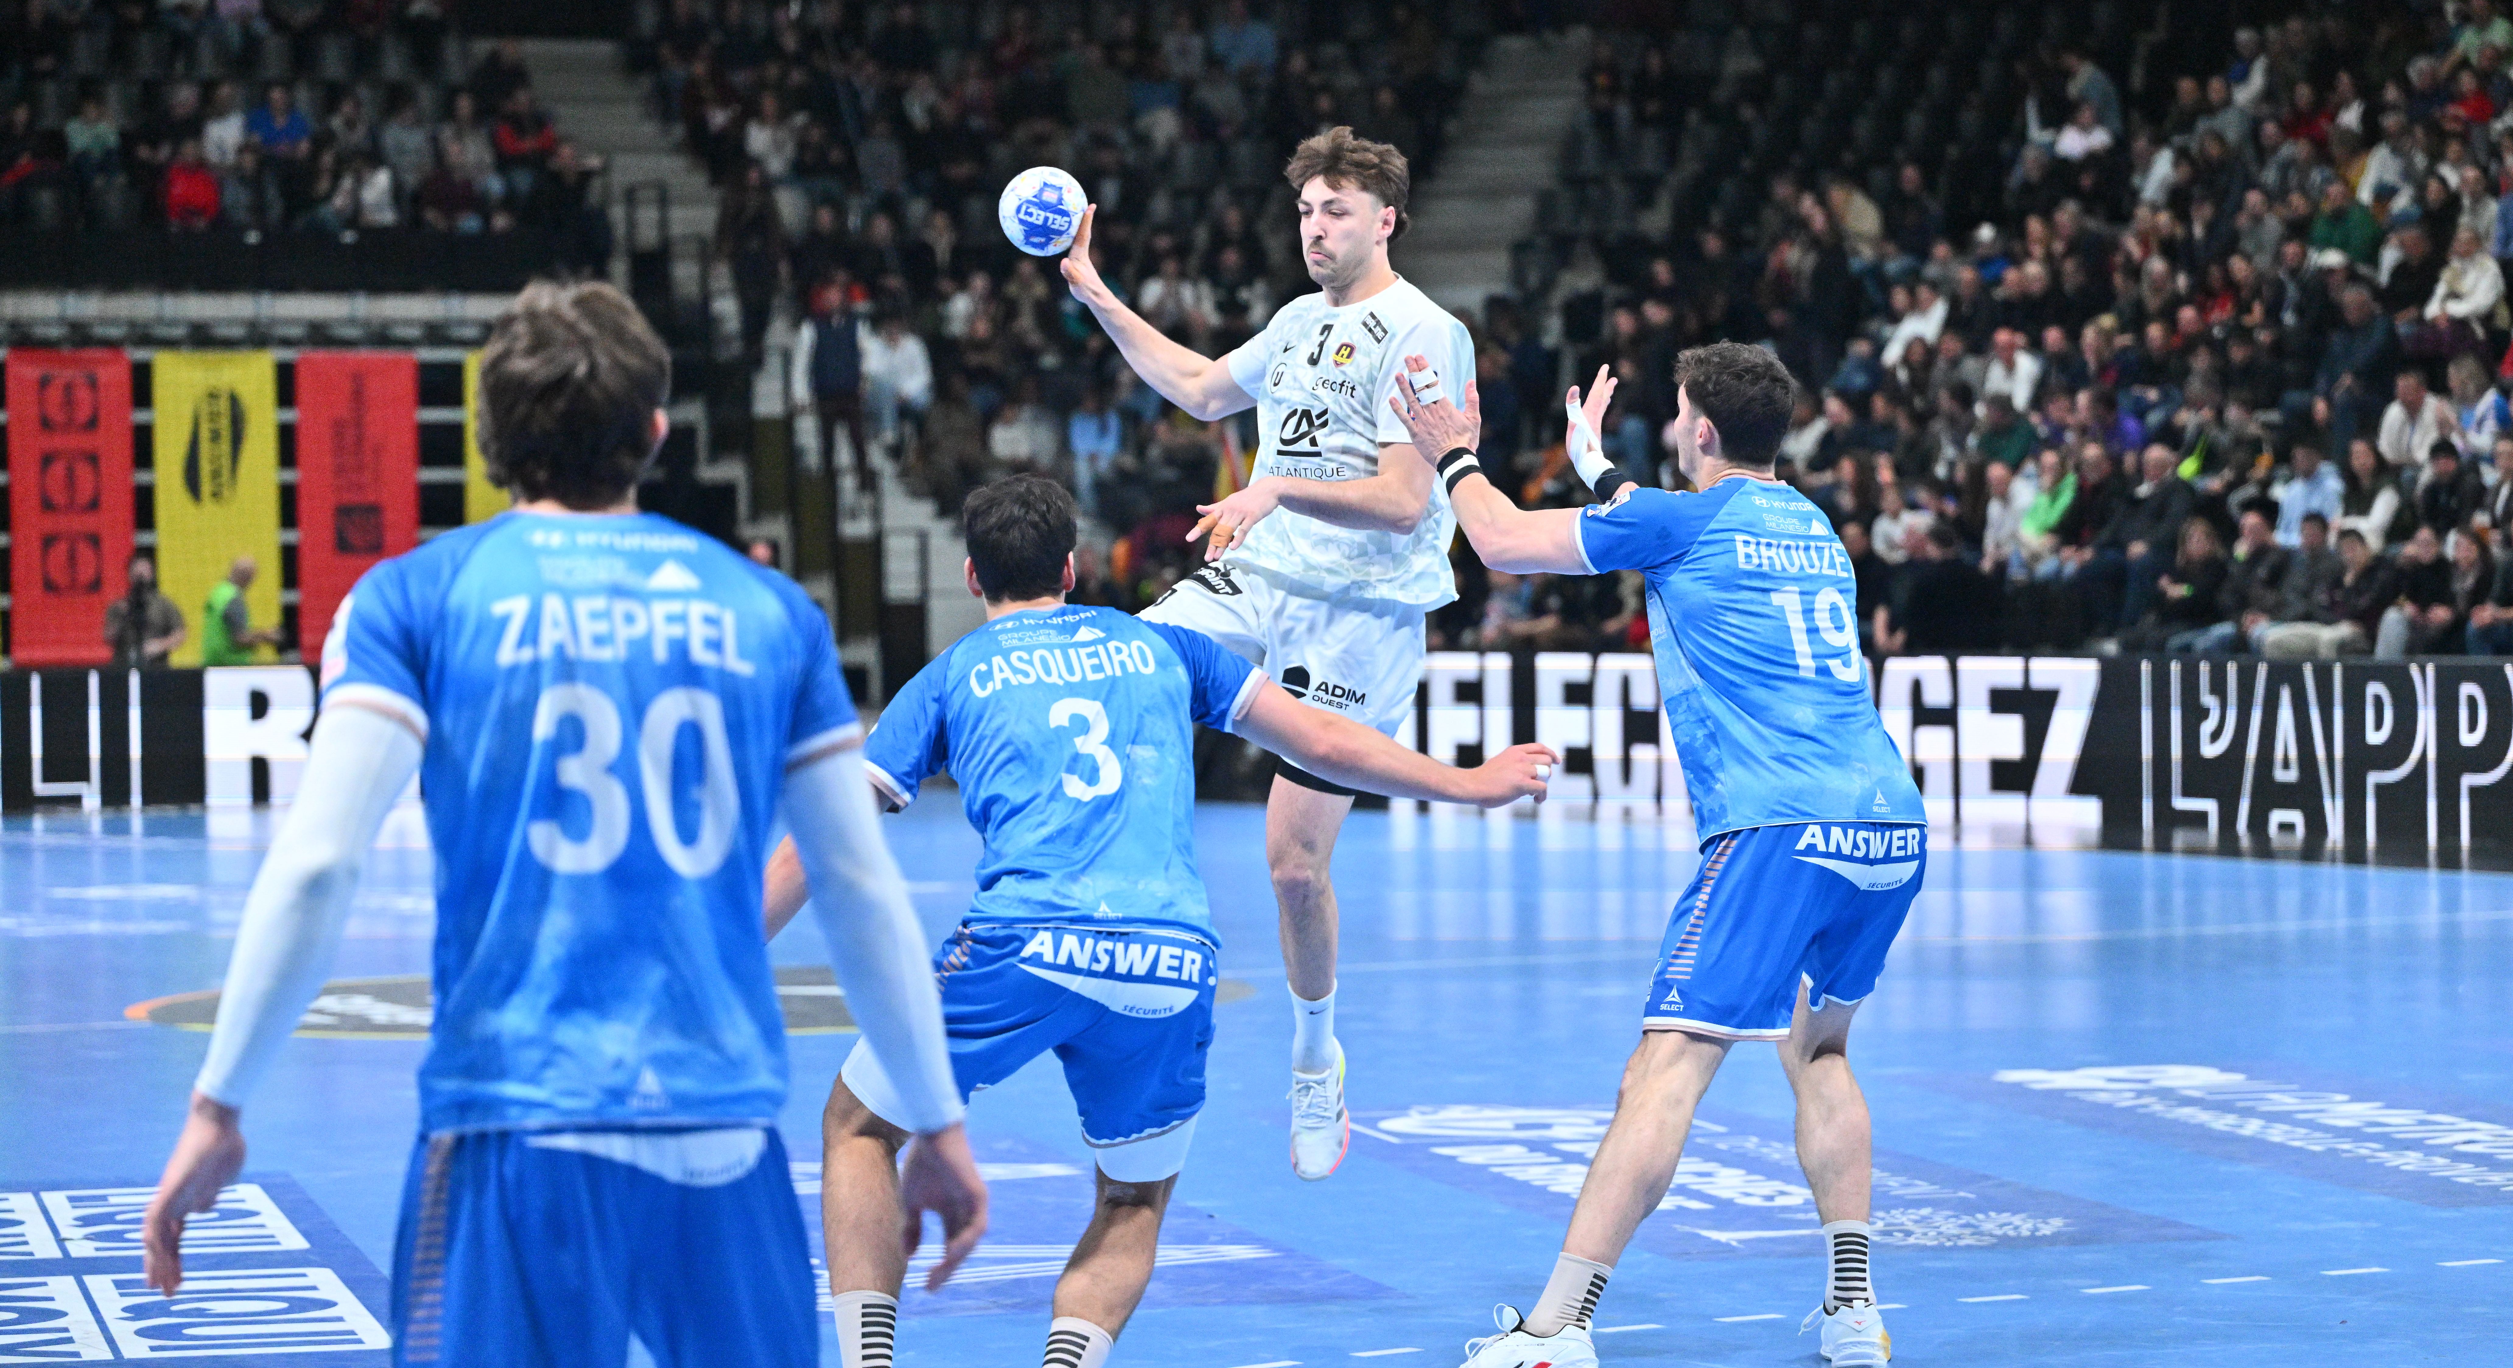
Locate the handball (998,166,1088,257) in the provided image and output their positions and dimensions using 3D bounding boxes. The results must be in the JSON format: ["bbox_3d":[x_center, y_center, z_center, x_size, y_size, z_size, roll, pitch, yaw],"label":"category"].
[{"bbox_3d":[-0.444,-0.986,14.120,0.189,0.189,0.189,-1,1,0],"label":"handball"}]

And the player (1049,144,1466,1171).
[{"bbox_3d":[0.020,-0.055,14.050,0.760,2.180,0.840,0,1,37],"label":"player"}]

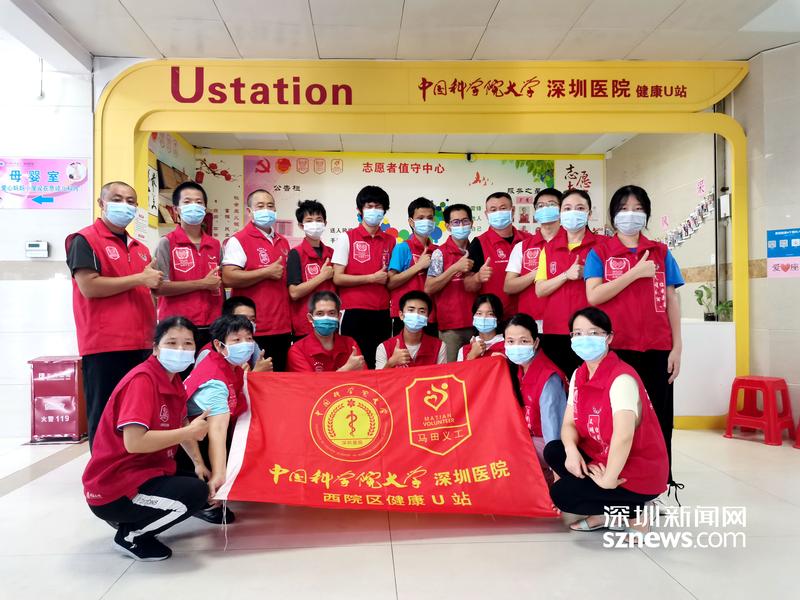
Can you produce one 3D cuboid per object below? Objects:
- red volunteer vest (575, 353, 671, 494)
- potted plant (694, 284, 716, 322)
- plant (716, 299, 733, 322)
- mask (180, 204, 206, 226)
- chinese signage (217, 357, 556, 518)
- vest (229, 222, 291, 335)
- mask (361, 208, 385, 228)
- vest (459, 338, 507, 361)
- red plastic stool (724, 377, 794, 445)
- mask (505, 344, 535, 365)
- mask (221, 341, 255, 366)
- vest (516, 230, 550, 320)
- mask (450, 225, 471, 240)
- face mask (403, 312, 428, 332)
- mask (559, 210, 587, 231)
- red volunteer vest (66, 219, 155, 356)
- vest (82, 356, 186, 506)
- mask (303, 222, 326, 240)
[{"bbox_3d":[0.977,0.549,2.650,0.370,0.570,0.270,-4,15,37],"label":"red volunteer vest"},{"bbox_3d":[2.593,0.013,5.100,0.180,0.320,0.160,0,-1,0],"label":"potted plant"},{"bbox_3d":[2.686,0.082,4.950,0.180,0.200,0.170,0,-1,0],"label":"plant"},{"bbox_3d":[-1.210,-0.498,3.520,0.150,0.120,0.080,2,0,-28],"label":"mask"},{"bbox_3d":[-0.062,0.627,2.760,1.400,0.740,0.120,1,-38,-1],"label":"chinese signage"},{"bbox_3d":[-0.865,-0.134,3.740,0.390,0.670,0.260,0,0,-36],"label":"vest"},{"bbox_3d":[-0.165,-0.515,3.750,0.145,0.110,0.080,0,-1,-3],"label":"mask"},{"bbox_3d":[0.487,0.526,3.380,0.400,0.560,0.260,0,7,5],"label":"vest"},{"bbox_3d":[2.635,0.786,4.390,0.340,0.440,0.340,0,0,-38],"label":"red plastic stool"},{"bbox_3d":[0.579,0.265,2.900,0.150,0.105,0.080,0,0,26],"label":"mask"},{"bbox_3d":[-0.754,0.253,2.840,0.150,0.115,0.080,-6,0,-38],"label":"mask"},{"bbox_3d":[0.884,-0.129,3.600,0.410,0.580,0.240,0,-1,0],"label":"vest"},{"bbox_3d":[0.399,-0.440,3.920,0.150,0.105,0.080,0,0,-4],"label":"mask"},{"bbox_3d":[0.091,0.133,3.500,0.150,0.115,0.080,4,0,-4],"label":"face mask"},{"bbox_3d":[0.906,-0.408,3.120,0.145,0.113,0.090,0,-1,21],"label":"mask"},{"bbox_3d":[-1.387,-0.060,2.900,0.440,0.640,0.290,1,-1,-43],"label":"red volunteer vest"},{"bbox_3d":[-1.096,0.543,2.480,0.280,0.580,0.400,18,8,29],"label":"vest"},{"bbox_3d":[-0.509,-0.408,3.580,0.145,0.110,0.090,0,-1,-18],"label":"mask"}]

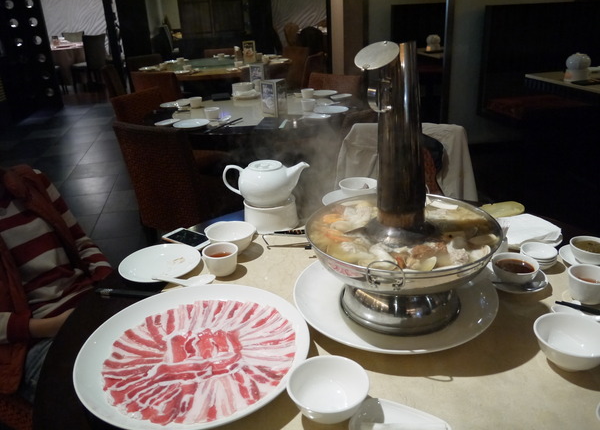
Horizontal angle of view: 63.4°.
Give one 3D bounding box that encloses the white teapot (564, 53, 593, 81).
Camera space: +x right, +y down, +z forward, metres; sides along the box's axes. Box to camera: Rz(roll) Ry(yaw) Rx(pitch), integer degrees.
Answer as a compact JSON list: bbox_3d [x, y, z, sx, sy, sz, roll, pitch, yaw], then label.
[{"bbox_3d":[1.578,-0.843,2.729,0.144,0.152,0.213,10,26,27],"label":"white teapot"}]

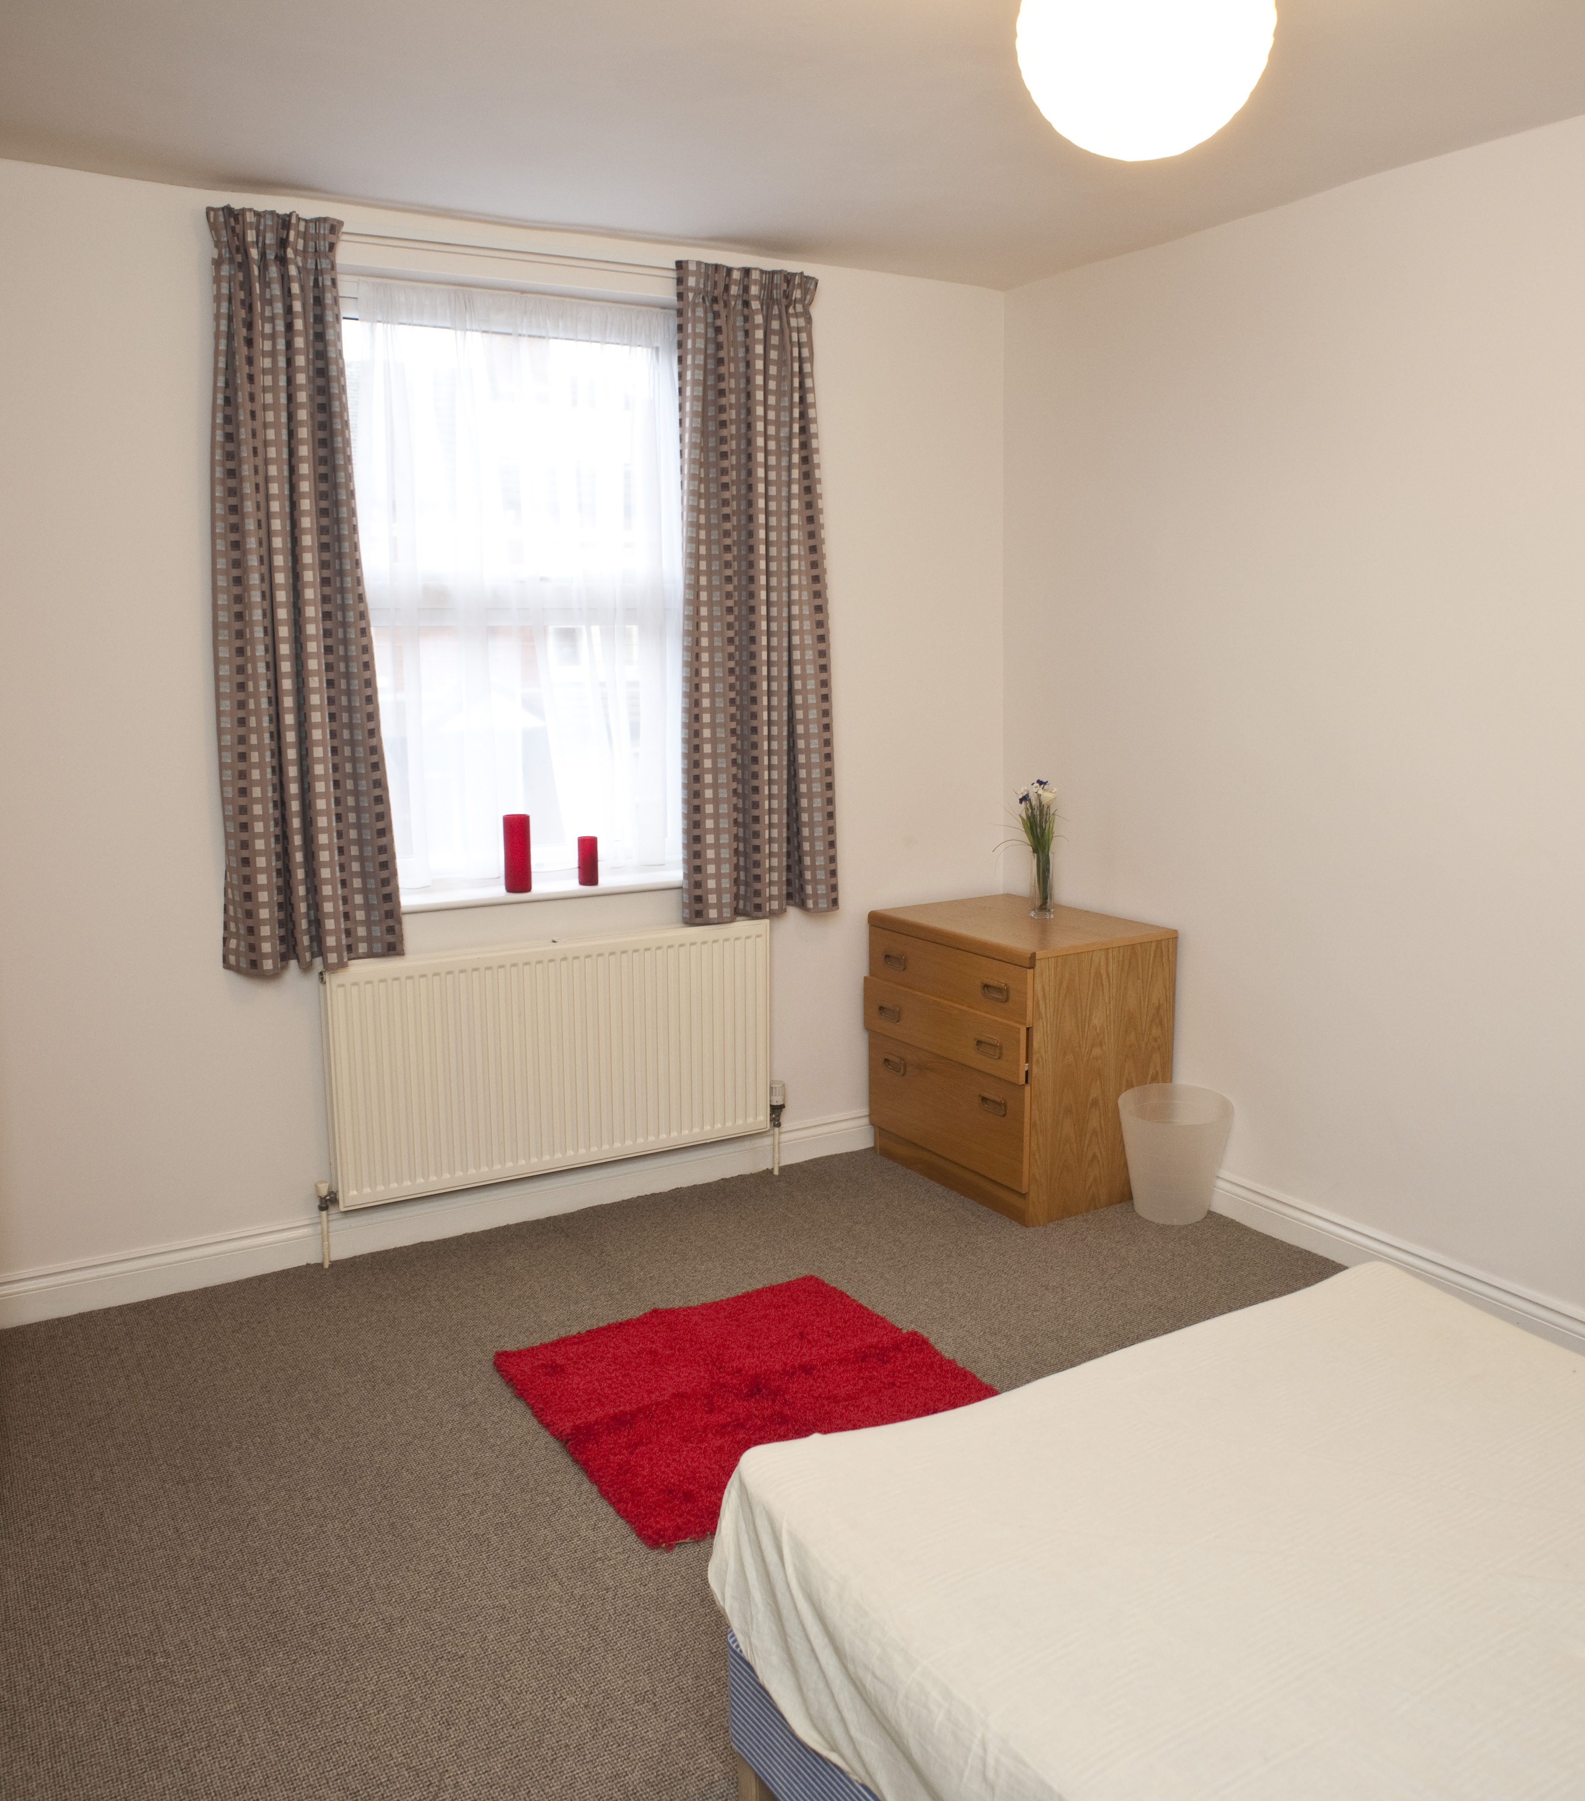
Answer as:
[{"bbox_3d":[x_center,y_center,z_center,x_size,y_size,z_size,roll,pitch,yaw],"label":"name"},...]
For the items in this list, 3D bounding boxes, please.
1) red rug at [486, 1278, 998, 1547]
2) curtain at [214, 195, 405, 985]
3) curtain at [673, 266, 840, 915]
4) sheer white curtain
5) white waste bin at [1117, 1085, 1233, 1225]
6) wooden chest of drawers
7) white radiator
[{"bbox_3d":[-0.088,1.008,3.121,0.810,0.025,0.798,-6,11,-30],"label":"red rug"},{"bbox_3d":[-1.148,-0.690,3.460,0.424,1.681,0.120,-6,11,-30],"label":"curtain"},{"bbox_3d":[-0.088,-0.807,4.071,0.496,1.709,0.120,-6,11,-30],"label":"curtain"},{"bbox_3d":[-0.728,-0.789,3.934,0.972,1.527,0.120,-6,11,-30],"label":"sheer white curtain"},{"bbox_3d":[1.025,0.708,4.029,0.301,0.297,0.301,0,10,0],"label":"white waste bin"},{"bbox_3d":[0.644,0.430,4.342,0.523,0.745,0.725,-6,11,-30],"label":"wooden chest of drawers"},{"bbox_3d":[-0.608,0.412,4.003,1.218,0.600,0.075,-6,11,-30],"label":"white radiator"}]

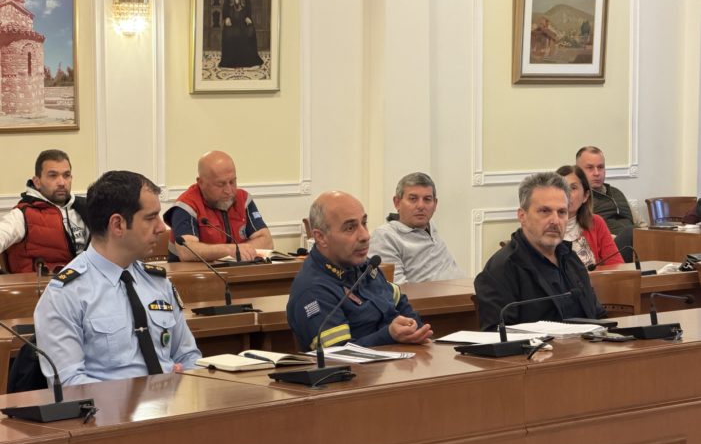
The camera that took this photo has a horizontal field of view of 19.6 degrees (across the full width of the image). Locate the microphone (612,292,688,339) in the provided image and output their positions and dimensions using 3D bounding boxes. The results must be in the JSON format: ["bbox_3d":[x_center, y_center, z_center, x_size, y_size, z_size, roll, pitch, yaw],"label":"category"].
[{"bbox_3d":[0.968,0.285,6.543,0.211,0.130,0.368,3,6,30],"label":"microphone"}]

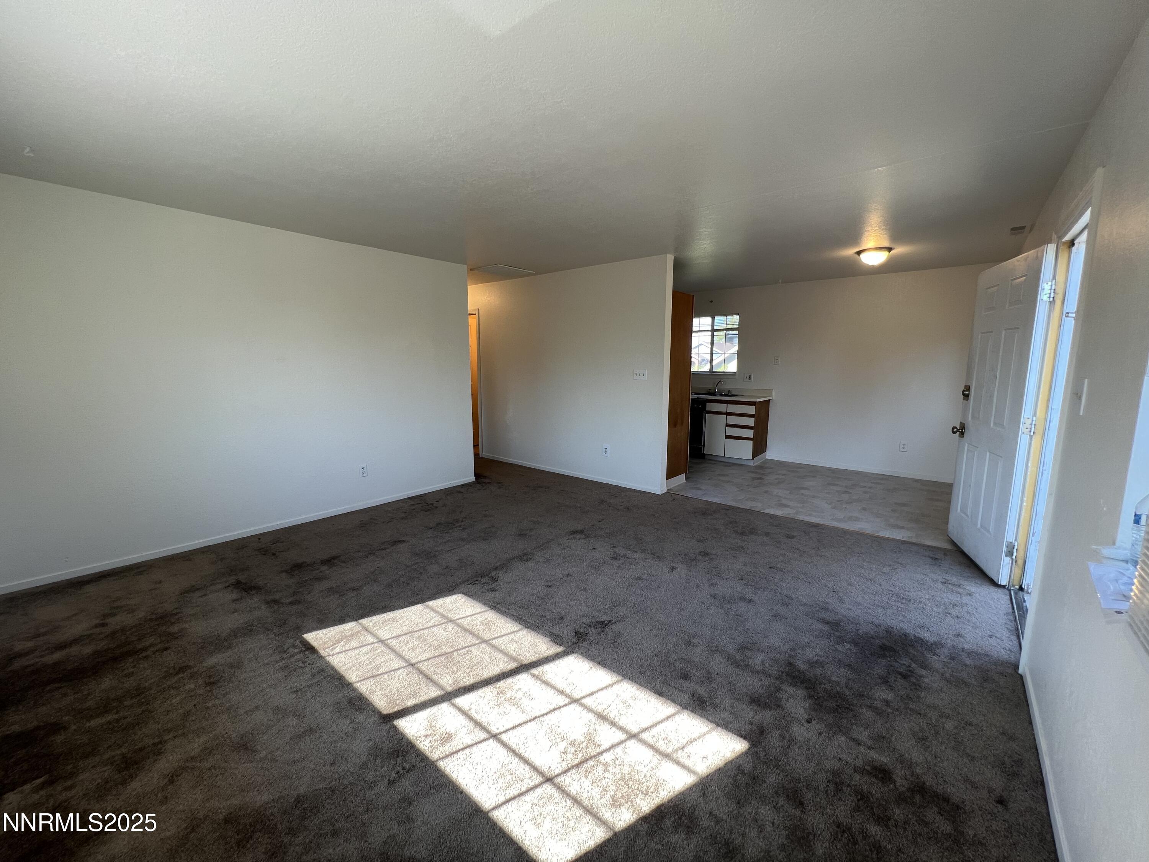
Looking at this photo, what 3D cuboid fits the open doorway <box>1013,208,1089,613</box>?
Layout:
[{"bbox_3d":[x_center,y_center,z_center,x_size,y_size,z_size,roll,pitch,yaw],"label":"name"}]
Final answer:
[{"bbox_3d":[2.388,0.022,2.133,0.140,2.040,0.960,7,11,41],"label":"open doorway"}]

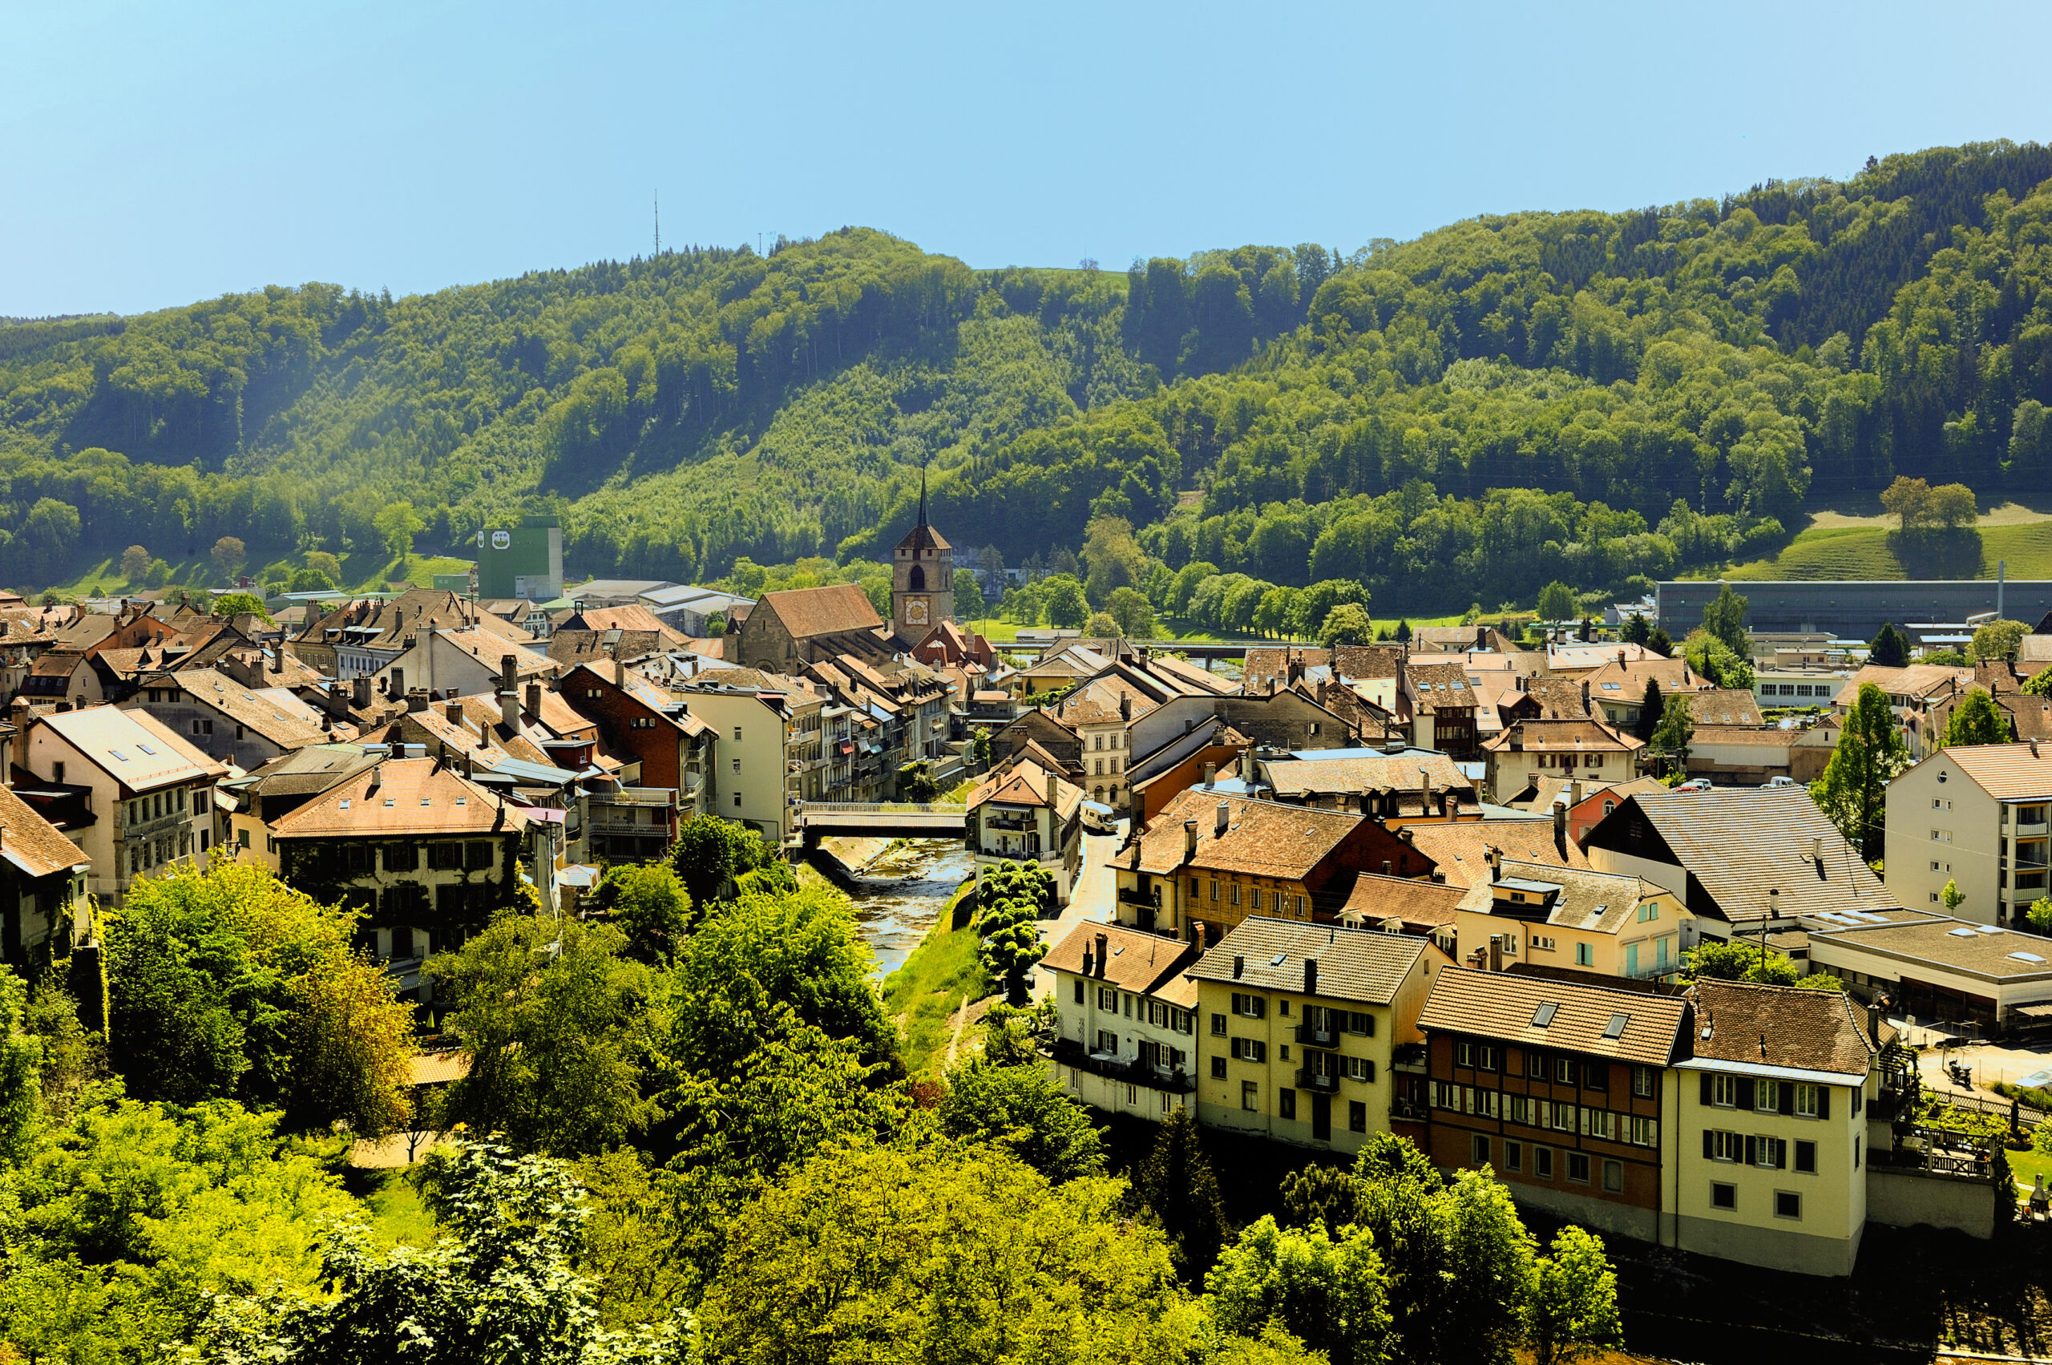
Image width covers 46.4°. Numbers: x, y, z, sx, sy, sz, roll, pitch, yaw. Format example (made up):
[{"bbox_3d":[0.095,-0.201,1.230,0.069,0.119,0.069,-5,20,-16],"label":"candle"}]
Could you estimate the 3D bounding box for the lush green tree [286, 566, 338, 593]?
[{"bbox_3d":[-247.720,-31.720,830.640,17.440,17.230,17.440,-2,4,-17],"label":"lush green tree"}]

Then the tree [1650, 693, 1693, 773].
[{"bbox_3d":[84.190,7.070,312.430,5.740,11.460,5.740,1,4,15],"label":"tree"}]

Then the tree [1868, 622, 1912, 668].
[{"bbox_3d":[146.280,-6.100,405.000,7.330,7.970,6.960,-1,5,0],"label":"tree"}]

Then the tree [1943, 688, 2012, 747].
[{"bbox_3d":[103.460,8.710,260.610,7.170,16.250,7.170,1,5,22],"label":"tree"}]

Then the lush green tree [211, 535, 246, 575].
[{"bbox_3d":[-266.700,-42.330,800.000,11.790,13.280,11.790,-1,5,0],"label":"lush green tree"}]

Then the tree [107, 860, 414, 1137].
[{"bbox_3d":[-47.360,19.680,148.000,18.470,16.310,15.700,-1,5,0],"label":"tree"}]

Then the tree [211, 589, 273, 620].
[{"bbox_3d":[-199.820,-15.480,610.630,15.620,16.900,15.620,-2,4,-18],"label":"tree"}]

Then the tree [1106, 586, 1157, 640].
[{"bbox_3d":[21.980,-14.480,497.000,10.320,11.110,10.320,-1,5,0],"label":"tree"}]

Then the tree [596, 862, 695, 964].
[{"bbox_3d":[-28.110,17.370,177.000,7.240,7.600,7.240,-1,5,0],"label":"tree"}]

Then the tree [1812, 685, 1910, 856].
[{"bbox_3d":[81.960,9.380,235.710,9.110,18.960,9.110,1,5,19],"label":"tree"}]

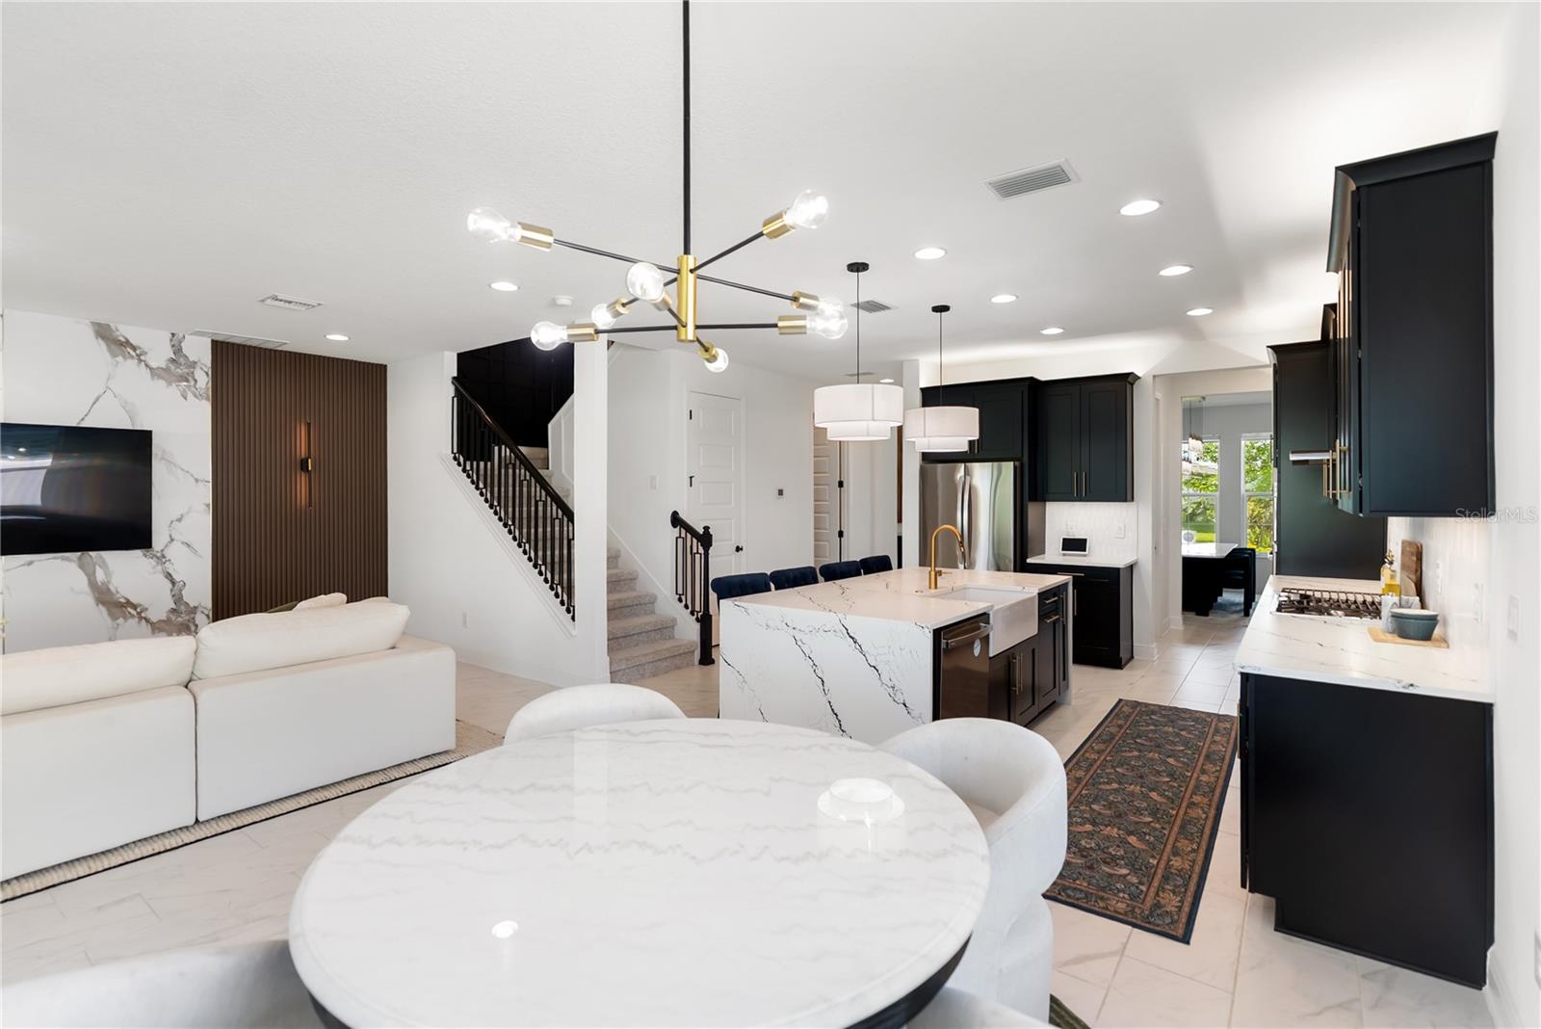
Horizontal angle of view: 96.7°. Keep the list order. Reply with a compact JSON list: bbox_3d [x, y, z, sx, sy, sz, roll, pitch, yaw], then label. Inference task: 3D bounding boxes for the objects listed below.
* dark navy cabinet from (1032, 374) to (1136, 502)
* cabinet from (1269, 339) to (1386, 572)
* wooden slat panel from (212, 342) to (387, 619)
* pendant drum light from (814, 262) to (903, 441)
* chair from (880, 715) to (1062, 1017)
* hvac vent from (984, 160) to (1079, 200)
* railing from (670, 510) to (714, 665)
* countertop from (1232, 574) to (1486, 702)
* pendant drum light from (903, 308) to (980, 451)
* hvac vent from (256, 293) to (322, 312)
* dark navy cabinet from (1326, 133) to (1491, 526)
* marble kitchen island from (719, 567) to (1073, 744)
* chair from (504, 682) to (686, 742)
[{"bbox_3d":[3.009,-0.688,6.542,0.890,1.149,0.380,0,1,38],"label":"dark navy cabinet"},{"bbox_3d":[4.300,0.036,5.330,0.655,2.667,0.790,0,1,38],"label":"cabinet"},{"bbox_3d":[-4.324,-0.059,6.436,0.040,2.903,1.420,0,1,38],"label":"wooden slat panel"},{"bbox_3d":[0.506,-0.932,3.914,0.510,0.986,0.510,-1,1,0],"label":"pendant drum light"},{"bbox_3d":[0.562,1.083,2.107,0.610,0.760,0.660,-1,1,-24],"label":"chair"},{"bbox_3d":[1.144,-1.450,2.988,0.340,0.025,0.235,0,1,38],"label":"hvac vent"},{"bbox_3d":[-0.764,0.690,6.612,0.529,1.438,0.140,0,1,38],"label":"railing"},{"bbox_3d":[2.994,0.517,3.639,0.643,0.040,3.542,0,1,38],"label":"countertop"},{"bbox_3d":[1.238,-0.975,4.993,0.520,1.040,0.520,0,1,38],"label":"pendant drum light"},{"bbox_3d":[-3.369,-1.479,4.813,0.270,0.025,0.295,0,1,38],"label":"hvac vent"},{"bbox_3d":[2.391,-0.573,2.640,0.375,1.145,1.270,0,1,38],"label":"dark navy cabinet"},{"bbox_3d":[0.947,0.942,4.498,1.340,0.916,2.400,0,1,38],"label":"marble kitchen island"},{"bbox_3d":[-0.631,1.090,2.557,0.660,0.760,0.610,-1,1,-17],"label":"chair"}]

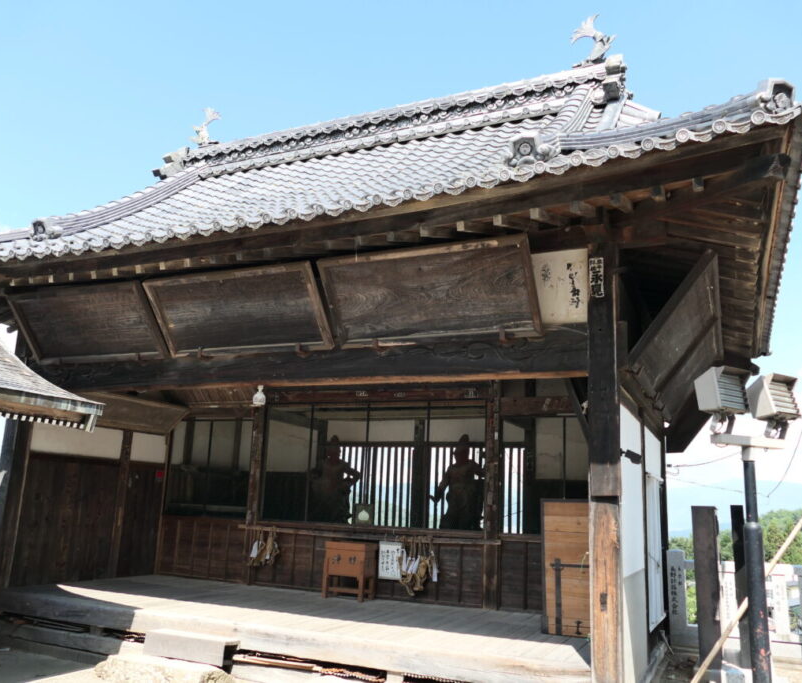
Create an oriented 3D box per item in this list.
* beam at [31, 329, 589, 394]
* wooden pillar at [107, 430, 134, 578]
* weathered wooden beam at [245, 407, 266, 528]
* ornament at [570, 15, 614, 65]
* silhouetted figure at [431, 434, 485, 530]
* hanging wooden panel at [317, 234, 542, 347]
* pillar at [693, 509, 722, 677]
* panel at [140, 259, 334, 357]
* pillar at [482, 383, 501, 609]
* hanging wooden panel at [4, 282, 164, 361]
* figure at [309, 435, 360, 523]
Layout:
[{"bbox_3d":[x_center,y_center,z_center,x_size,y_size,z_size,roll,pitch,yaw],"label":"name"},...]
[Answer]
[{"bbox_3d":[-1.313,0.240,6.652,6.039,0.414,0.250,-3,-14,25],"label":"beam"},{"bbox_3d":[-4.182,2.378,10.512,0.159,2.123,0.177,-3,-14,24],"label":"wooden pillar"},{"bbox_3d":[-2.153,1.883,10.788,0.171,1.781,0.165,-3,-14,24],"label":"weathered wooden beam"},{"bbox_3d":[2.538,-3.966,9.397,0.549,0.634,0.244,-3,-14,24],"label":"ornament"},{"bbox_3d":[0.719,1.974,8.744,0.676,1.635,0.414,-3,-14,25],"label":"silhouetted figure"},{"bbox_3d":[0.232,-0.420,6.495,2.031,0.891,0.098,-3,19,24],"label":"hanging wooden panel"},{"bbox_3d":[3.363,2.711,7.801,0.232,1.745,0.220,-3,-14,24],"label":"pillar"},{"bbox_3d":[-1.478,-0.265,6.411,1.782,0.790,0.080,-3,25,25],"label":"panel"},{"bbox_3d":[1.208,1.971,9.242,0.177,2.830,0.171,-3,-14,24],"label":"pillar"},{"bbox_3d":[-3.149,-0.170,7.173,1.826,0.796,0.080,-3,25,25],"label":"hanging wooden panel"},{"bbox_3d":[-0.894,2.069,9.481,0.632,1.635,0.414,-3,-14,25],"label":"figure"}]

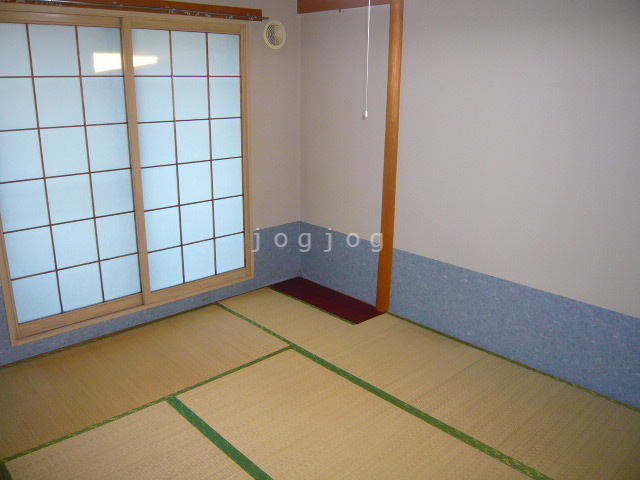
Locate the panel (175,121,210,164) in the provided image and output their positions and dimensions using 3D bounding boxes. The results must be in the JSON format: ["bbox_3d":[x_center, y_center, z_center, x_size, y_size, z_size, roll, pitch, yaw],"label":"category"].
[{"bbox_3d":[-0.860,-0.669,3.543,0.260,0.278,0.020,-15,23,-42],"label":"panel"}]

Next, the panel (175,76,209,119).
[{"bbox_3d":[-0.811,-0.895,3.283,0.247,0.266,0.015,-14,22,-41],"label":"panel"}]

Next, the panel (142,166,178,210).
[{"bbox_3d":[-1.054,-0.346,3.448,0.255,0.278,0.020,-15,23,-42],"label":"panel"}]

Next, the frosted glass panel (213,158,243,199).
[{"bbox_3d":[-0.675,-0.447,3.801,0.255,0.278,0.020,-15,23,-42],"label":"frosted glass panel"}]

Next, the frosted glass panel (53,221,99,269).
[{"bbox_3d":[-1.418,0.025,3.010,0.246,0.261,0.015,-14,22,-41],"label":"frosted glass panel"}]

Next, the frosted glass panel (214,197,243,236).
[{"bbox_3d":[-0.680,-0.174,3.883,0.255,0.278,0.020,-15,23,-42],"label":"frosted glass panel"}]

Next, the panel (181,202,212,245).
[{"bbox_3d":[-0.828,-0.114,3.510,0.246,0.264,0.015,-14,22,-41],"label":"panel"}]

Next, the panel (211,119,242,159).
[{"bbox_3d":[-0.632,-0.687,3.526,0.243,0.263,0.015,-14,22,-41],"label":"panel"}]

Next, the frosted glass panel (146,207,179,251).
[{"bbox_3d":[-1.006,-0.070,3.344,0.237,0.262,0.015,-14,22,-41],"label":"frosted glass panel"}]

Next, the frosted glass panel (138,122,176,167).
[{"bbox_3d":[-0.996,-0.587,3.194,0.238,0.262,0.015,-14,22,-41],"label":"frosted glass panel"}]

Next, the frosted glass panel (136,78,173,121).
[{"bbox_3d":[-1.043,-0.888,3.286,0.255,0.278,0.020,-15,23,-42],"label":"frosted glass panel"}]

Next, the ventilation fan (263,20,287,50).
[{"bbox_3d":[-0.309,-1.413,3.567,0.185,0.185,0.040,-14,22,-41],"label":"ventilation fan"}]

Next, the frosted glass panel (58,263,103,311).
[{"bbox_3d":[-1.500,0.296,3.267,0.260,0.280,0.020,-15,23,-42],"label":"frosted glass panel"}]

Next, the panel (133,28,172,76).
[{"bbox_3d":[-1.036,-1.154,3.208,0.255,0.271,0.020,-15,23,-42],"label":"panel"}]

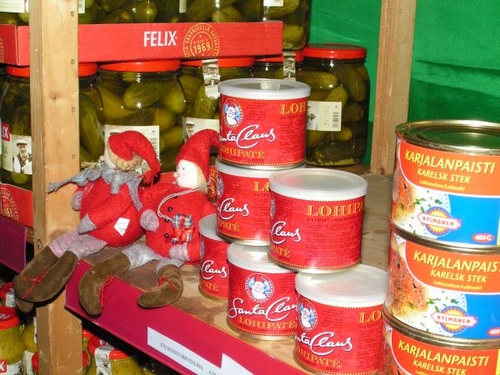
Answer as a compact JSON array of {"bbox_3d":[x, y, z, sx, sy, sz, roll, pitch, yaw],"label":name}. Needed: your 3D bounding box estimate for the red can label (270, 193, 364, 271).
[{"bbox_3d":[0.052,0.027,0.671,0.073,0.054,0.073,2,13,0],"label":"red can label"}]

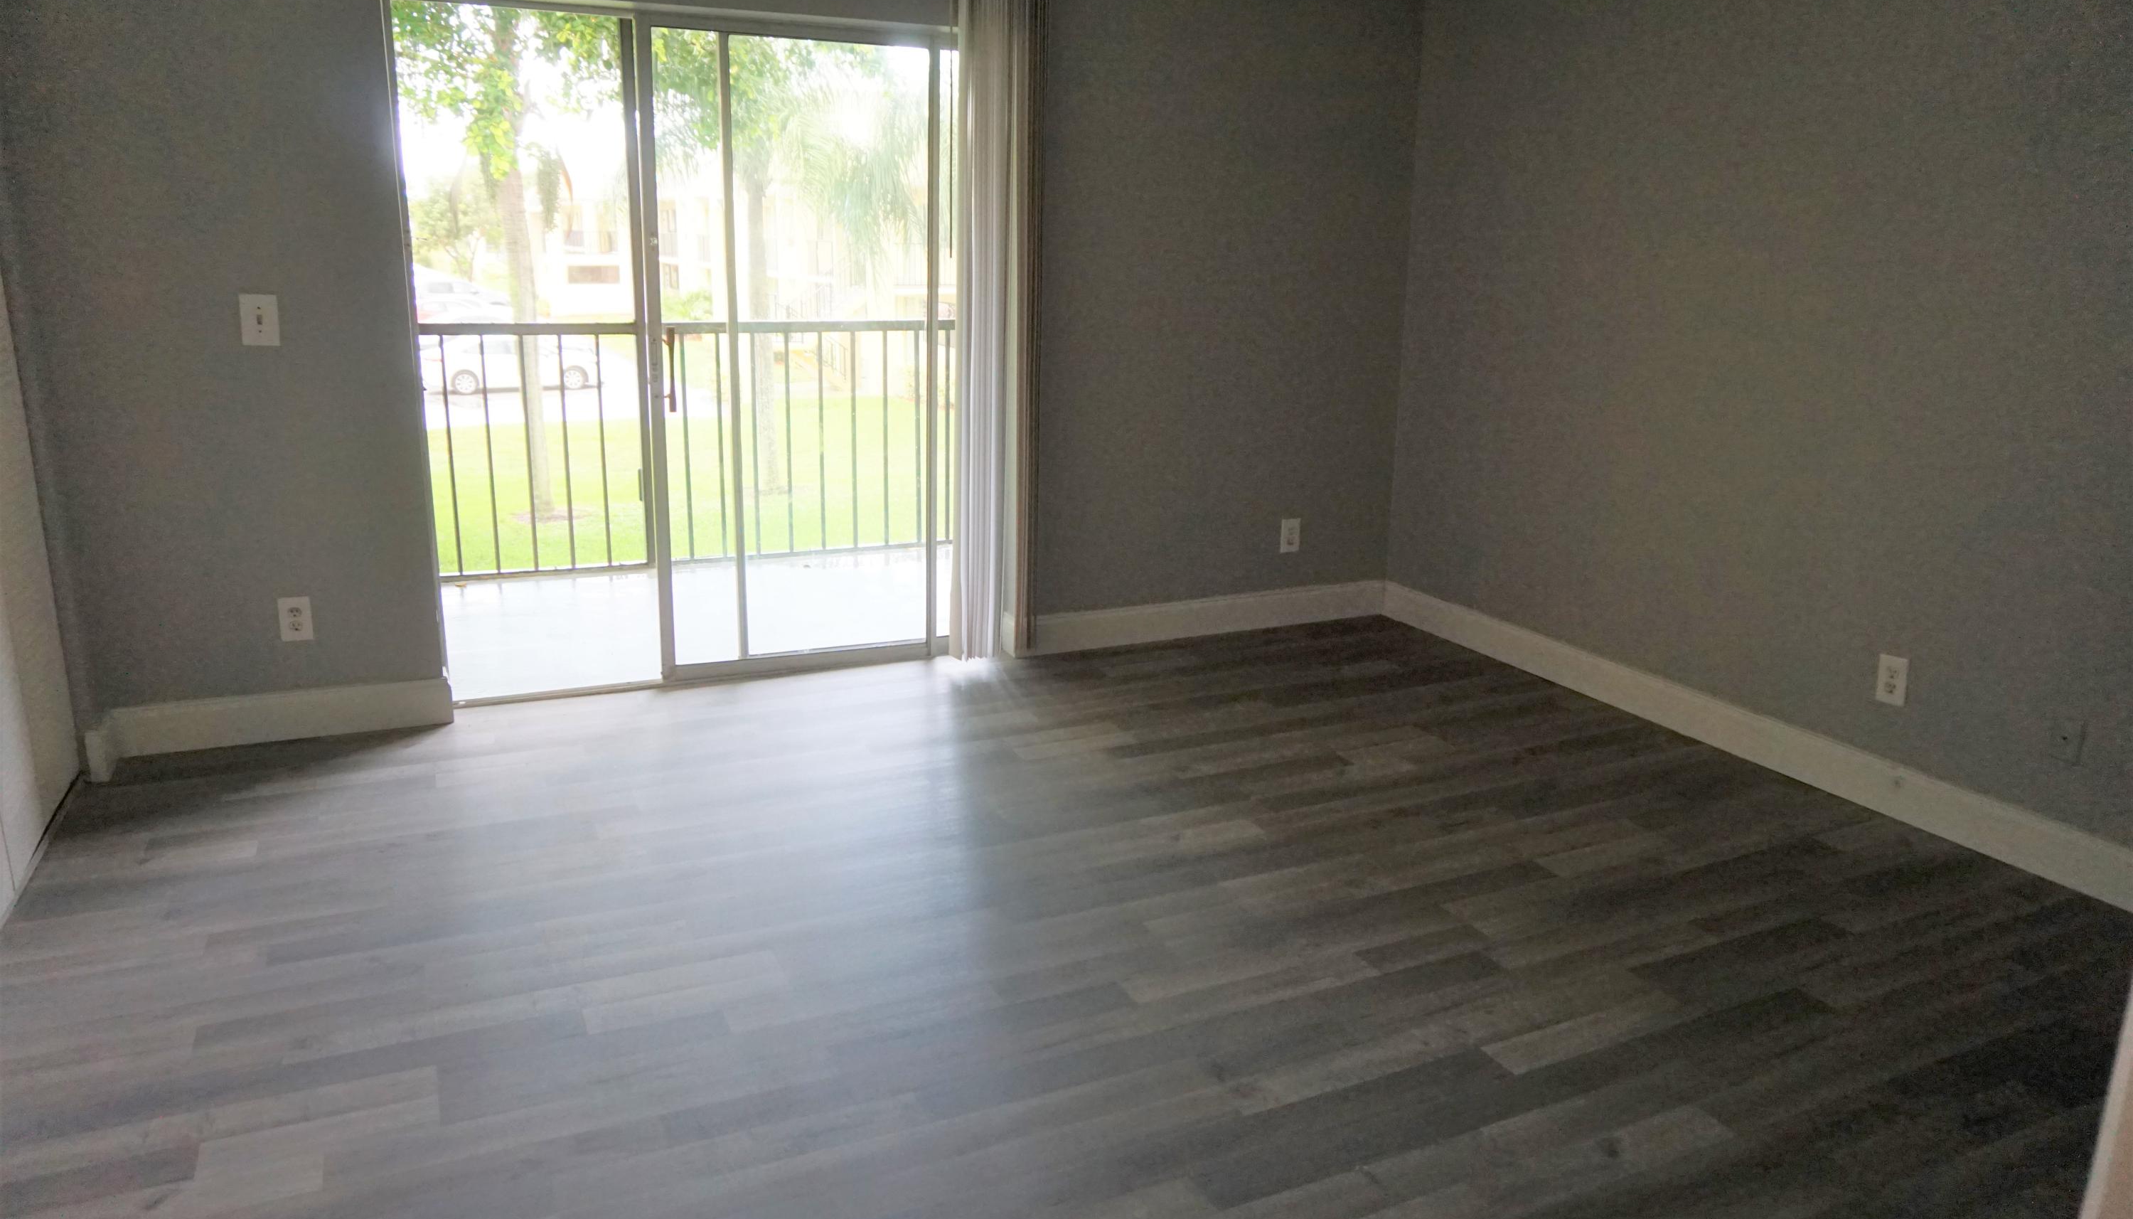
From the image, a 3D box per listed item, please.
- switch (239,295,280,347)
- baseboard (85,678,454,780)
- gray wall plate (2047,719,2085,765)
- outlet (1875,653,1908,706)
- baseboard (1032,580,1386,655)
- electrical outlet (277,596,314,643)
[{"bbox_3d":[-2.146,-0.768,3.783,0.086,0.130,0.010,-6,16,-24],"label":"switch"},{"bbox_3d":[-2.182,0.324,3.949,0.874,0.139,0.204,-6,16,-24],"label":"baseboard"},{"bbox_3d":[2.252,0.292,3.200,0.009,0.109,0.070,-5,16,-23],"label":"gray wall plate"},{"bbox_3d":[2.117,0.182,3.649,0.010,0.121,0.076,-6,16,-24],"label":"outlet"},{"bbox_3d":[0.538,0.027,5.251,1.567,0.139,0.017,-6,16,-24],"label":"baseboard"},{"bbox_3d":[-2.161,0.029,3.990,0.077,0.121,0.010,-6,16,-24],"label":"electrical outlet"}]

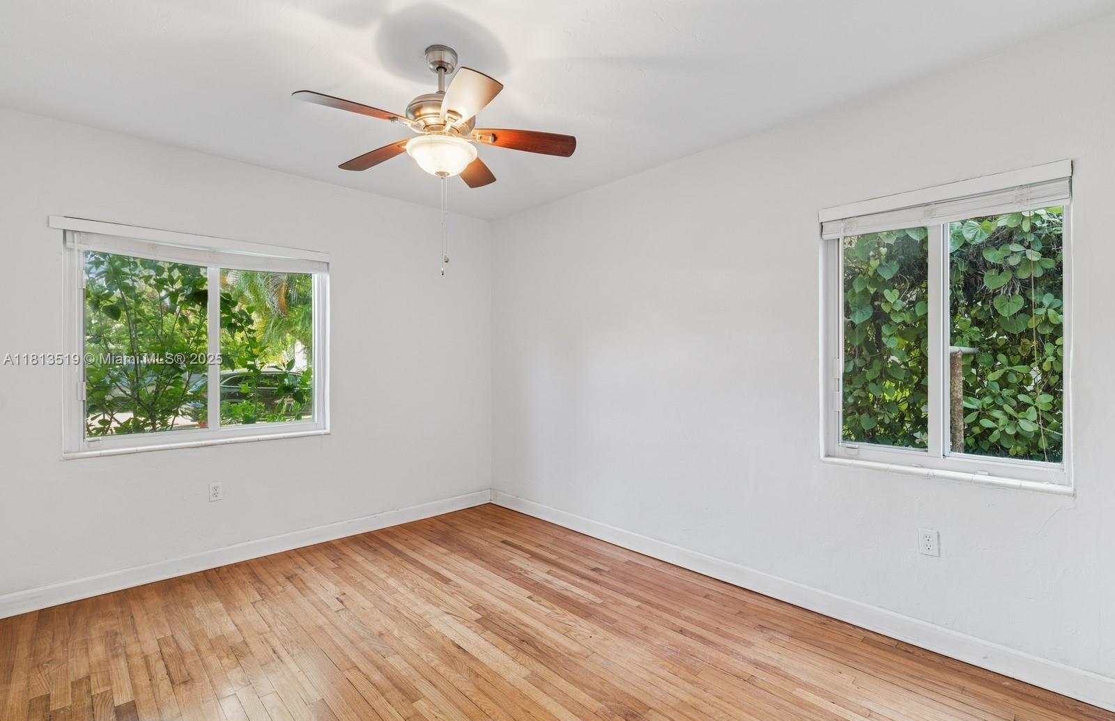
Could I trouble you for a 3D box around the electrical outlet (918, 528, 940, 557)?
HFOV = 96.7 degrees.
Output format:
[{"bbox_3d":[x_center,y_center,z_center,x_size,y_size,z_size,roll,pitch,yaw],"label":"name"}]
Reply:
[{"bbox_3d":[1.668,0.818,2.222,0.010,0.115,0.071,0,-3,-44],"label":"electrical outlet"}]

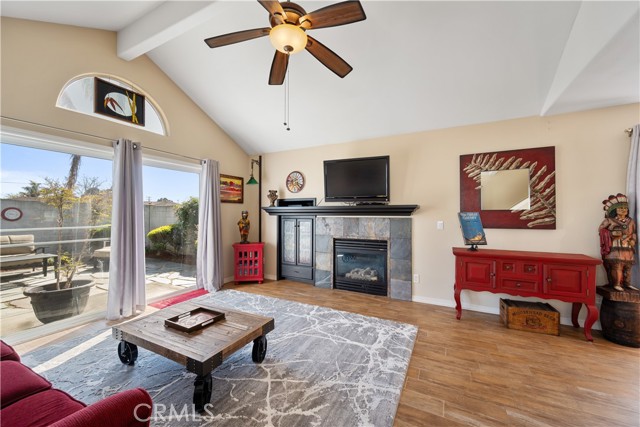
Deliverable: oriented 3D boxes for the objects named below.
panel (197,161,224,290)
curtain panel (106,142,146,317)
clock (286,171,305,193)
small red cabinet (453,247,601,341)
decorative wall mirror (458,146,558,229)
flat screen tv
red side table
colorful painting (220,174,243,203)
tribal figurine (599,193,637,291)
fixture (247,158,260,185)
[{"bbox_3d":[-1.775,0.192,4.054,0.190,2.120,0.400,0,0,27],"label":"panel"},{"bbox_3d":[-2.334,0.177,3.021,0.160,2.120,0.380,0,0,27],"label":"curtain panel"},{"bbox_3d":[-0.446,-0.567,4.505,0.385,0.390,0.045,0,0,27],"label":"clock"},{"bbox_3d":[2.258,0.863,2.869,1.280,0.810,0.420,0,0,27],"label":"small red cabinet"},{"bbox_3d":[2.307,-0.293,3.103,0.970,0.965,0.045,0,0,27],"label":"decorative wall mirror"},{"bbox_3d":[0.542,-0.467,3.811,1.040,0.730,0.200,0,0,27],"label":"flat screen tv"},{"bbox_3d":[-1.288,0.916,4.590,0.540,0.700,0.340,0,0,-9],"label":"red side table"},{"bbox_3d":[-1.624,-0.435,4.581,0.035,0.500,0.640,0,0,27],"label":"colorful painting"},{"bbox_3d":[3.022,0.278,2.523,0.220,0.960,0.200,0,0,27],"label":"tribal figurine"},{"bbox_3d":[-1.255,-0.796,4.720,0.270,0.500,0.220,0,0,-40],"label":"fixture"}]

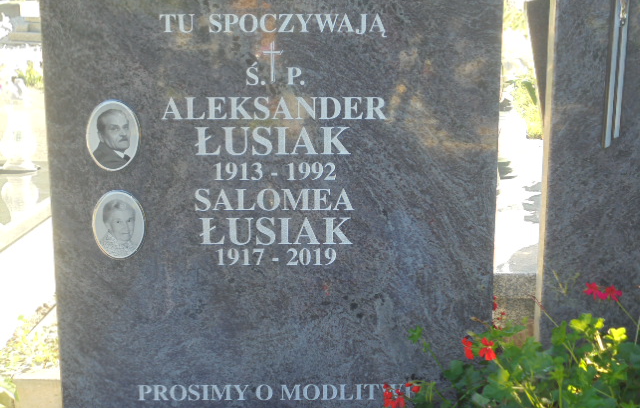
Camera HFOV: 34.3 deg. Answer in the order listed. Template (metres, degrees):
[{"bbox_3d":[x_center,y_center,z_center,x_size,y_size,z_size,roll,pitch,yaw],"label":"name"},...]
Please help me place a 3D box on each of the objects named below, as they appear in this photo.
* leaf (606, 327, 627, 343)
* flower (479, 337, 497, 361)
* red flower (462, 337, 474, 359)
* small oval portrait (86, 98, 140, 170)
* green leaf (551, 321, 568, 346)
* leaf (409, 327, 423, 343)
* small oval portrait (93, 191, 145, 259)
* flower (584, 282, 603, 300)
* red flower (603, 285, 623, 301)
[{"bbox_3d":[0.471,0.207,1.640,0.035,0.025,0.028,0,15,0],"label":"leaf"},{"bbox_3d":[0.270,0.233,1.670,0.029,0.039,0.020,3,15,10],"label":"flower"},{"bbox_3d":[0.241,0.233,1.680,0.016,0.036,0.032,-12,19,-37],"label":"red flower"},{"bbox_3d":[-0.350,-0.115,1.755,0.090,0.120,0.012,0,13,-1],"label":"small oval portrait"},{"bbox_3d":[0.389,0.210,1.680,0.029,0.042,0.022,0,15,0],"label":"green leaf"},{"bbox_3d":[0.152,0.208,1.650,0.023,0.026,0.018,0,13,-1],"label":"leaf"},{"bbox_3d":[-0.348,0.035,1.790,0.090,0.120,0.012,0,13,-1],"label":"small oval portrait"},{"bbox_3d":[0.436,0.139,1.650,0.029,0.029,0.022,3,13,11],"label":"flower"},{"bbox_3d":[0.465,0.142,1.650,0.032,0.026,0.022,3,13,11],"label":"red flower"}]

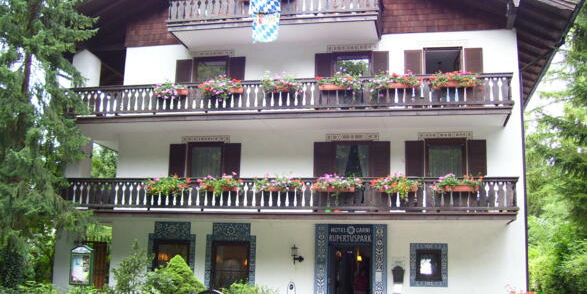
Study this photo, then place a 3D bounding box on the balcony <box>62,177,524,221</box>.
[{"bbox_3d":[-0.311,1.481,17.100,12.125,1.030,1.705,-1,-10,10],"label":"balcony"}]

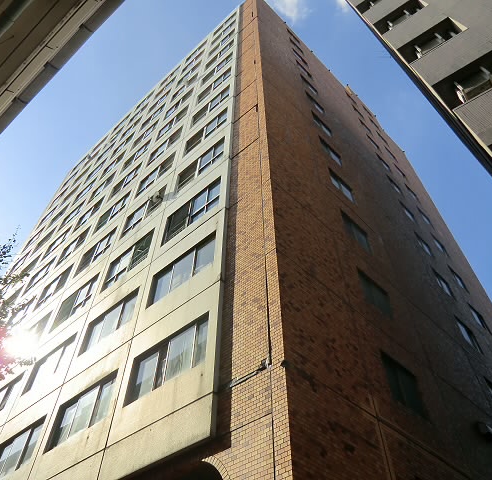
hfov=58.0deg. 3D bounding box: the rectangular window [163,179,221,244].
[{"bbox_3d":[-1.629,-0.878,13.936,2.312,1.421,0.150,-35,-60,24],"label":"rectangular window"}]

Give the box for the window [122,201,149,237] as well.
[{"bbox_3d":[-4.586,-0.809,18.512,1.340,1.430,0.160,-35,-60,24],"label":"window"}]

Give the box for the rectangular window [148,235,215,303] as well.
[{"bbox_3d":[-1.718,0.870,12.139,2.580,1.340,0.160,-35,-60,24],"label":"rectangular window"}]

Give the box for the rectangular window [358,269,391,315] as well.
[{"bbox_3d":[3.720,1.619,12.760,1.460,1.310,0.160,37,-61,-25],"label":"rectangular window"}]

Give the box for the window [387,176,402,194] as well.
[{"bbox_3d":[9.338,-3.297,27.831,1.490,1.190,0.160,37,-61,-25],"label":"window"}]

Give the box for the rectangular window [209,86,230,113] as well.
[{"bbox_3d":[-1.243,-6.804,21.530,1.400,1.250,0.160,-35,-60,24],"label":"rectangular window"}]

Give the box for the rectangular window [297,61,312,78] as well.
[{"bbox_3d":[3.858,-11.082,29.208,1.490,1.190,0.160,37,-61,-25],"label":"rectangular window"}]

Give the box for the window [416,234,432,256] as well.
[{"bbox_3d":[8.835,0.330,22.095,1.259,1.137,0.150,37,-61,-25],"label":"window"}]

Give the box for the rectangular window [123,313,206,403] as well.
[{"bbox_3d":[-1.647,2.592,9.469,2.312,1.232,0.150,-35,-60,24],"label":"rectangular window"}]

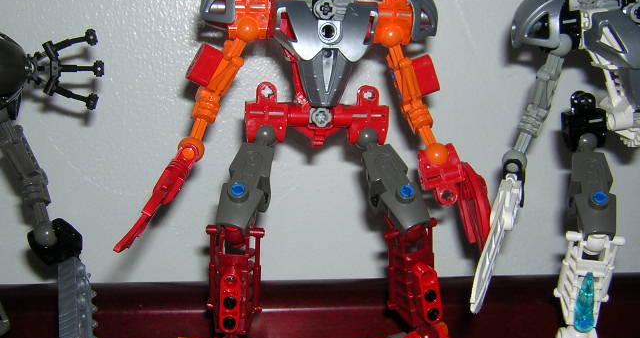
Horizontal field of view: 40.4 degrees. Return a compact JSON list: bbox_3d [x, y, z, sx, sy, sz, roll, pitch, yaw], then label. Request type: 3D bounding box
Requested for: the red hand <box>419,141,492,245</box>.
[{"bbox_3d":[0.054,0.011,0.347,0.023,0.044,0.024,-20,3,0],"label":"red hand"}]

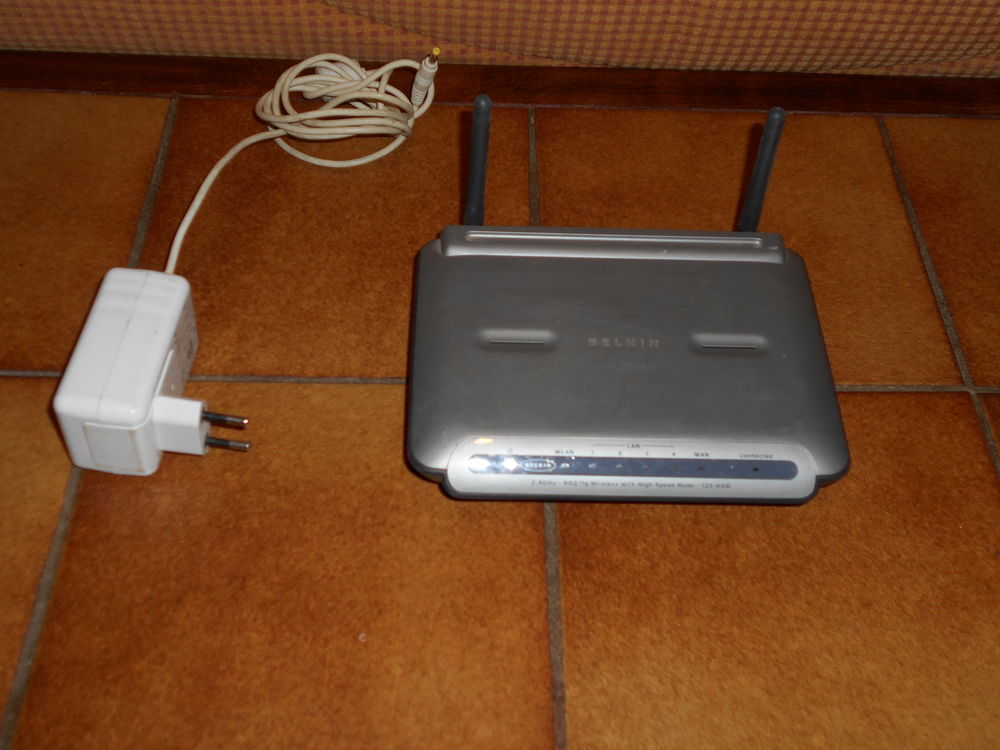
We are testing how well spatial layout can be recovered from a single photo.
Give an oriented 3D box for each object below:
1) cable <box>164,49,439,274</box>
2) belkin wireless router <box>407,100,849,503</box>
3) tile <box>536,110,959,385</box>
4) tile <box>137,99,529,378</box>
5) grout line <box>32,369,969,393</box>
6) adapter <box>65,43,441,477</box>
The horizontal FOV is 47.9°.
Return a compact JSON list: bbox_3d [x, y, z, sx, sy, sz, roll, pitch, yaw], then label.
[{"bbox_3d":[-0.095,-0.104,0.579,0.123,0.046,0.161,1,52,-2],"label":"cable"},{"bbox_3d":[0.058,-0.033,0.495,0.196,0.106,0.148,1,52,-2],"label":"belkin wireless router"},{"bbox_3d":[0.121,-0.072,0.601,0.200,0.010,0.199,1,52,-2],"label":"tile"},{"bbox_3d":[-0.083,-0.075,0.593,0.200,0.010,0.199,1,52,-2],"label":"tile"},{"bbox_3d":[0.004,0.005,0.532,0.468,0.005,0.005,1,52,-2],"label":"grout line"},{"bbox_3d":[-0.111,-0.068,0.550,0.138,0.046,0.256,4,52,0],"label":"adapter"}]

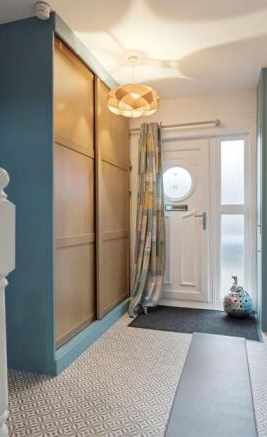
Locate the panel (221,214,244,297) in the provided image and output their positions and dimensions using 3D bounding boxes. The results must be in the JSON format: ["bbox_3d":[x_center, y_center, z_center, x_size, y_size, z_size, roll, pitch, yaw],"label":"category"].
[{"bbox_3d":[1.158,0.435,3.385,0.260,0.960,0.030,0,0,17],"label":"panel"}]

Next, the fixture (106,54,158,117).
[{"bbox_3d":[-0.003,-1.148,2.500,0.440,0.475,0.440,0,0,0],"label":"fixture"}]

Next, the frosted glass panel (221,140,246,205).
[{"bbox_3d":[1.158,-0.530,3.385,0.260,0.750,0.030,0,0,17],"label":"frosted glass panel"}]

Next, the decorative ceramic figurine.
[{"bbox_3d":[1.132,0.840,3.140,0.320,0.420,0.320,0,0,17],"label":"decorative ceramic figurine"}]

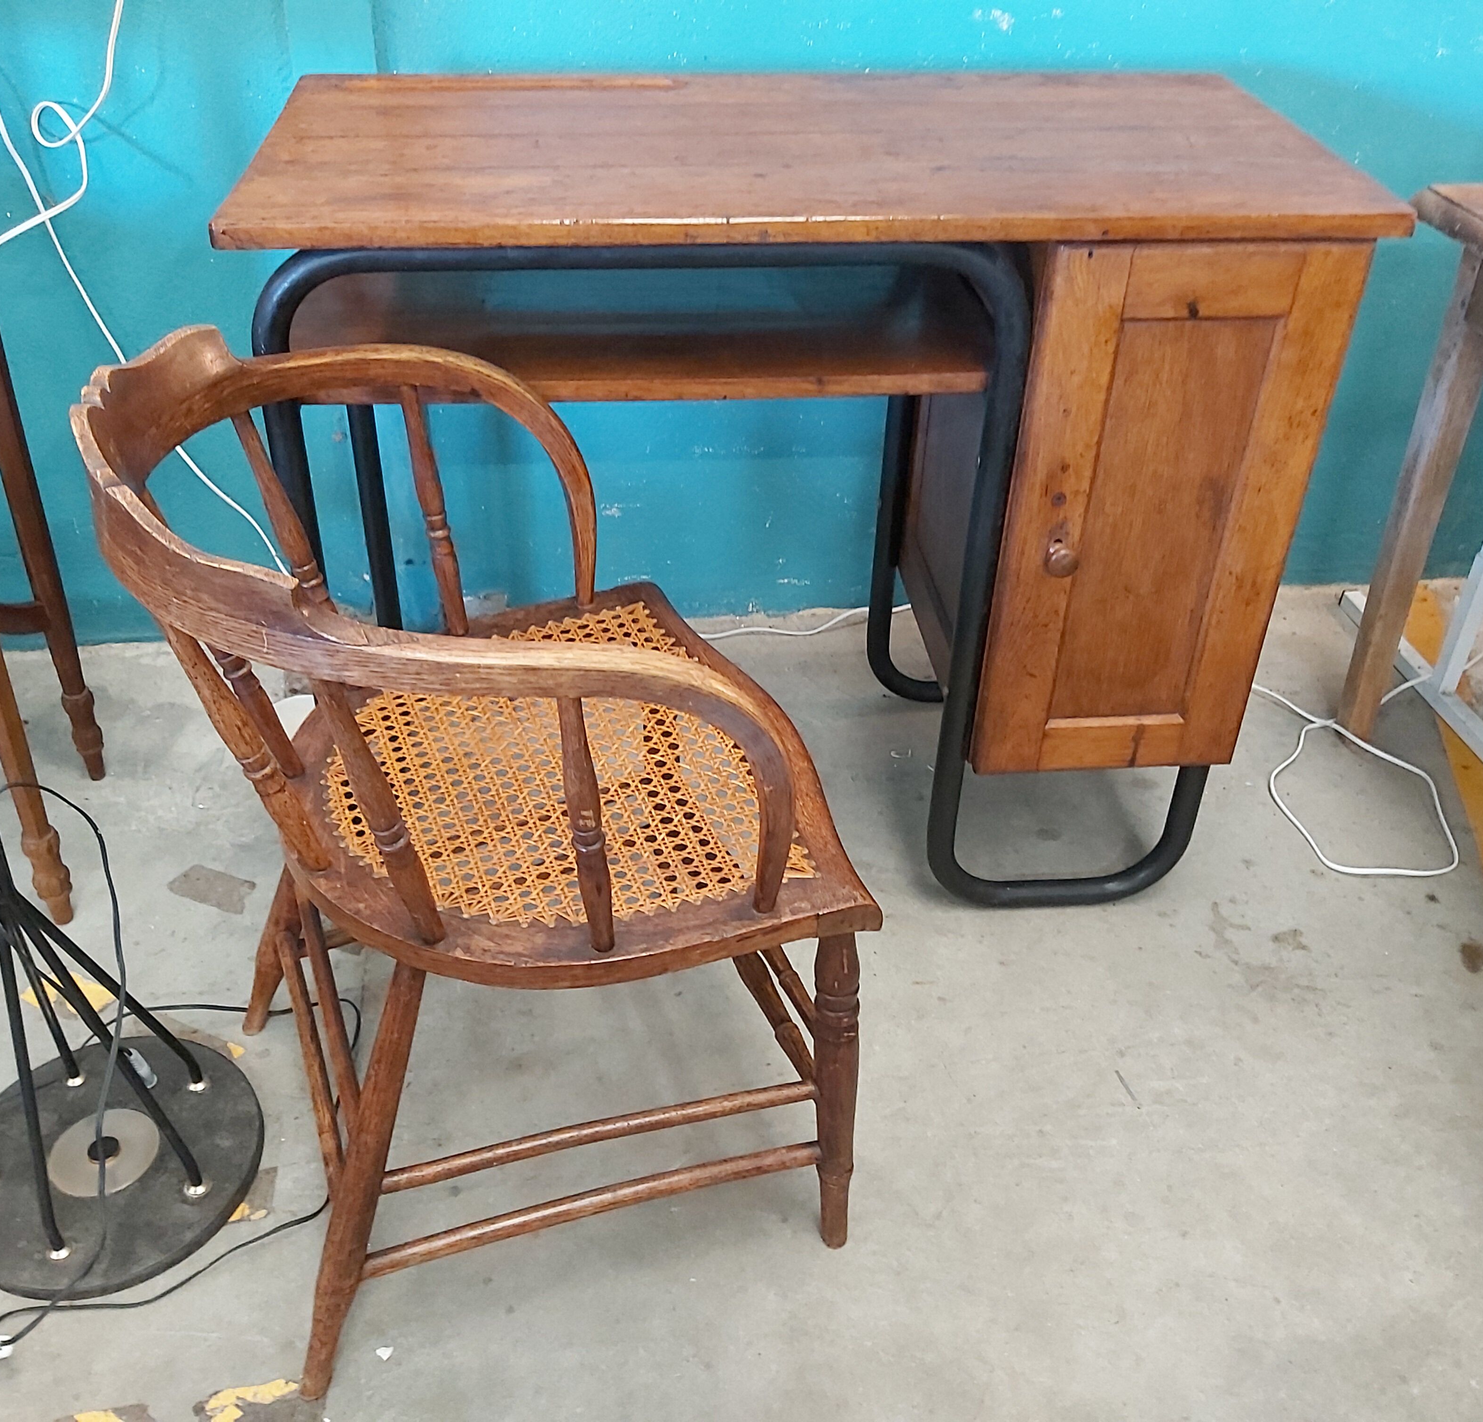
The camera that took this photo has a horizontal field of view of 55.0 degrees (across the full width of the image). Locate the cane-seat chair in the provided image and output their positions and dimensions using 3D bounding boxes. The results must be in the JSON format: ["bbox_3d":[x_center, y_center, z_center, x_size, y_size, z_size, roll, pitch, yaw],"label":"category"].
[{"bbox_3d":[-0.208,0.088,1.175,0.494,0.771,0.512,-13,39,-18],"label":"cane-seat chair"}]

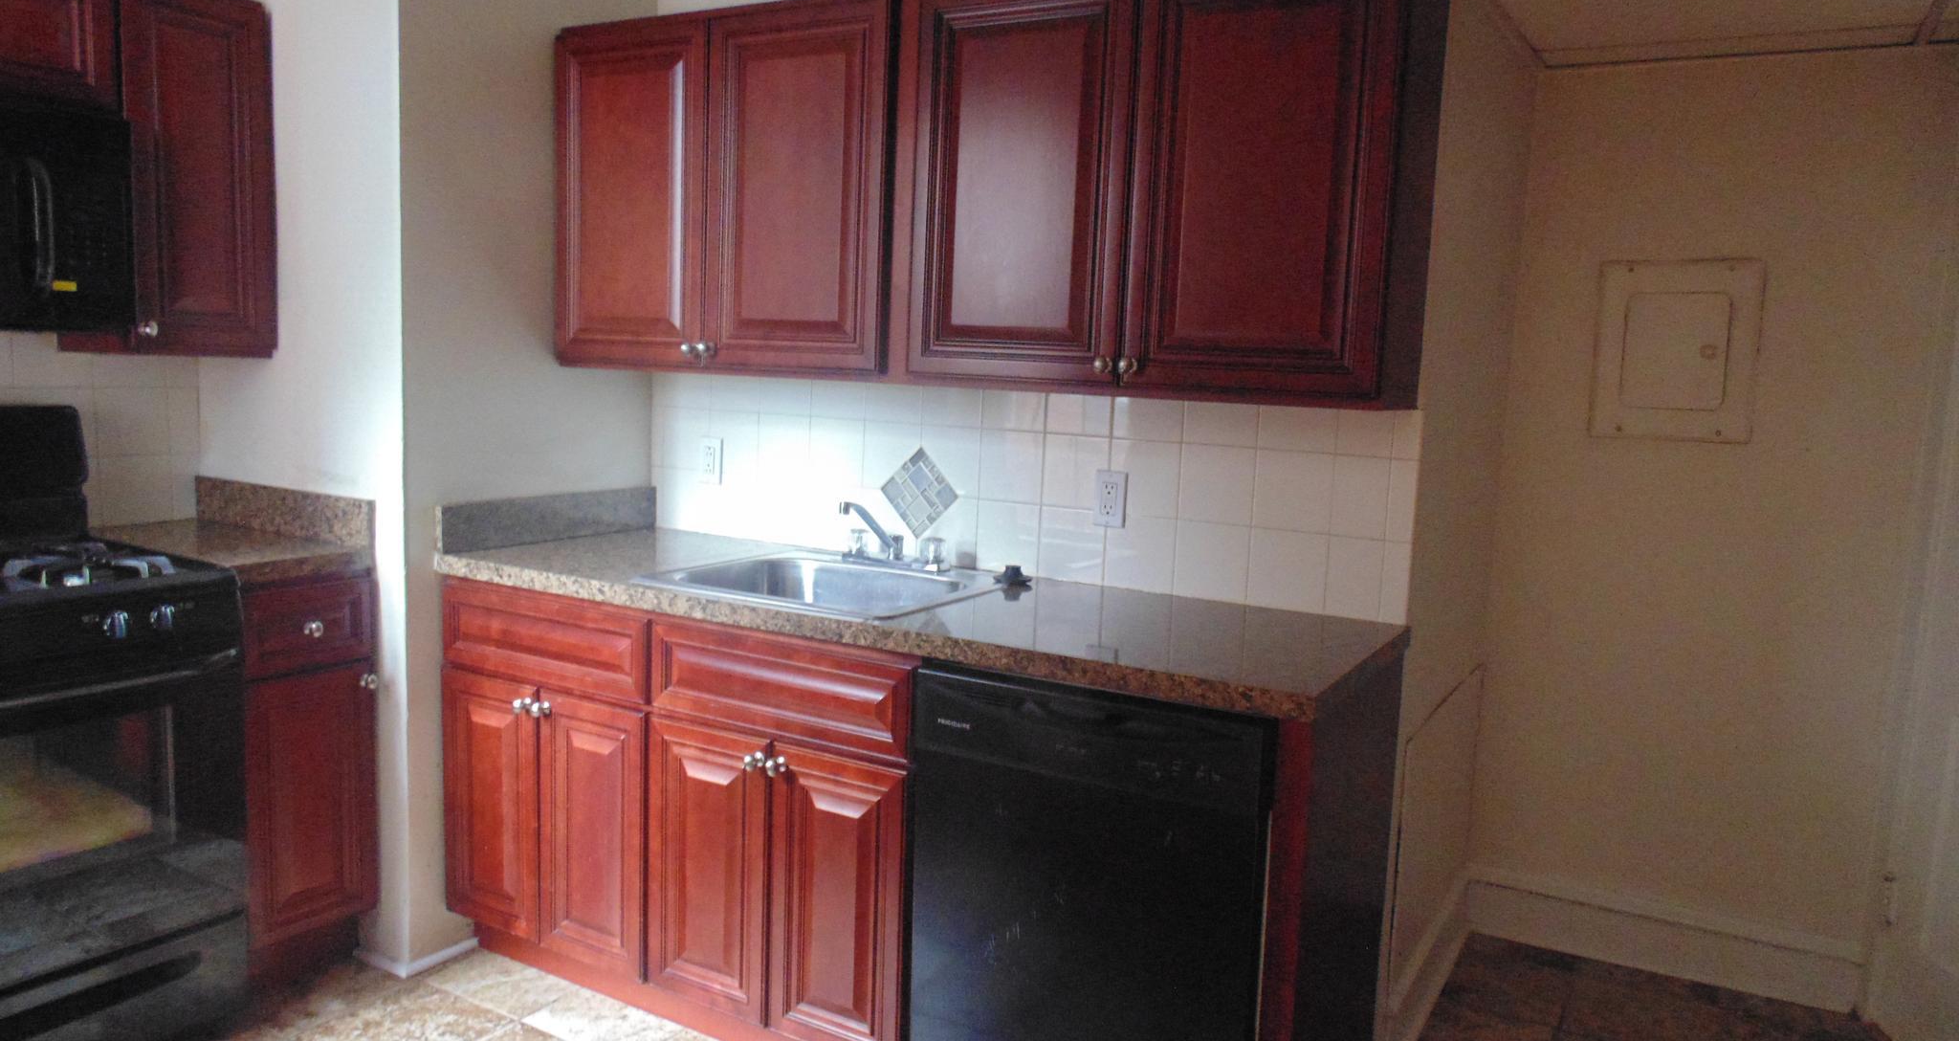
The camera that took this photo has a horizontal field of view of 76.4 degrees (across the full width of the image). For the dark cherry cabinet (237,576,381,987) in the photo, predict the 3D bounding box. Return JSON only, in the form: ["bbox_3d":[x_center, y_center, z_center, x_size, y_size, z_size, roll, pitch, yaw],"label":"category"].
[{"bbox_3d":[-1.654,0.517,2.710,0.643,0.869,0.297,6,7,29],"label":"dark cherry cabinet"}]

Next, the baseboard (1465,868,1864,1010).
[{"bbox_3d":[1.600,0.991,2.954,0.816,0.156,0.020,5,7,25],"label":"baseboard"}]

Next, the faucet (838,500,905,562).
[{"bbox_3d":[-0.230,0.033,2.648,0.050,0.150,0.235,6,8,29],"label":"faucet"}]

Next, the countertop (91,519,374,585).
[{"bbox_3d":[-1.645,0.067,2.667,0.657,0.038,0.297,6,7,29],"label":"countertop"}]

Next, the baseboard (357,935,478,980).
[{"bbox_3d":[-1.273,0.955,2.818,0.190,0.035,0.200,6,8,29],"label":"baseboard"}]

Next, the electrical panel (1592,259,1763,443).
[{"bbox_3d":[1.585,-0.388,2.843,0.325,0.410,0.030,6,8,26],"label":"electrical panel"}]

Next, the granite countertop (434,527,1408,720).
[{"bbox_3d":[-0.184,0.152,2.471,1.870,0.038,0.647,6,7,29],"label":"granite countertop"}]

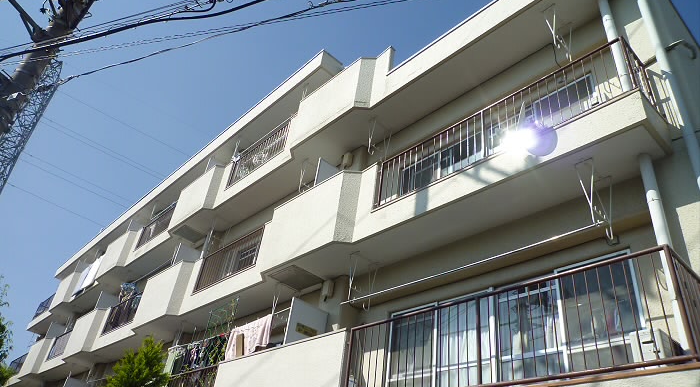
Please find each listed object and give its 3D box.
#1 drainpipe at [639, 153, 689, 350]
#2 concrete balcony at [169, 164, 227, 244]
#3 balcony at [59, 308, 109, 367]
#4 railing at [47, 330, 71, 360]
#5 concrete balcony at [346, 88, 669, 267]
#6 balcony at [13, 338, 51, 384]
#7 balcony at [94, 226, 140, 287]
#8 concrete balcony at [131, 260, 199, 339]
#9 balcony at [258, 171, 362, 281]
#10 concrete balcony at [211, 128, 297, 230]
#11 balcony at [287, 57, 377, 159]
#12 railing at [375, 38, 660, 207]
[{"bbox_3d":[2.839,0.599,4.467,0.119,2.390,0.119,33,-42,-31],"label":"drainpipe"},{"bbox_3d":[-3.898,0.402,13.775,0.920,1.285,2.226,32,-41,-31],"label":"concrete balcony"},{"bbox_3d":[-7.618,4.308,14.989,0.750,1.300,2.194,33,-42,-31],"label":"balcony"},{"bbox_3d":[-9.564,5.024,16.698,0.066,0.849,2.214,33,-42,-31],"label":"railing"},{"bbox_3d":[1.717,0.017,6.401,0.735,0.401,4.095,32,-41,-31],"label":"concrete balcony"},{"bbox_3d":[-11.748,6.515,19.469,0.920,1.285,2.268,32,-41,-31],"label":"balcony"},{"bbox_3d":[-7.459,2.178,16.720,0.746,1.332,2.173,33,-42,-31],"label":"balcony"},{"bbox_3d":[-4.220,2.651,12.265,0.920,1.285,2.268,32,-41,-31],"label":"concrete balcony"},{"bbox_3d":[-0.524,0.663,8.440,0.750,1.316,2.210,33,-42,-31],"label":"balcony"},{"bbox_3d":[-1.916,-0.540,11.991,0.735,1.285,3.318,32,-41,-31],"label":"concrete balcony"},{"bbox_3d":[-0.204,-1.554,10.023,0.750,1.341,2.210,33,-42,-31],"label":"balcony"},{"bbox_3d":[1.846,-0.603,6.508,0.615,0.840,3.649,33,-42,-31],"label":"railing"}]

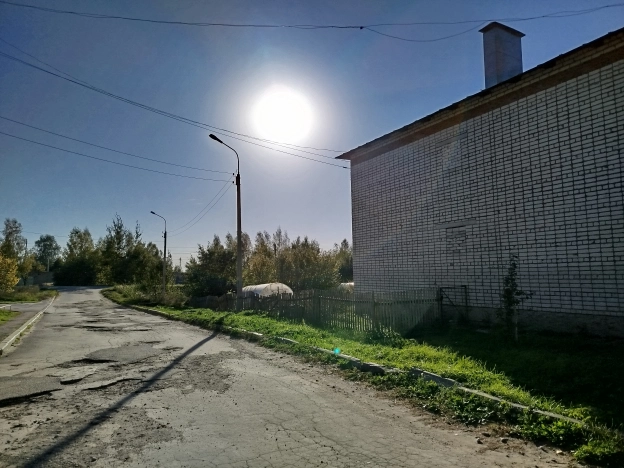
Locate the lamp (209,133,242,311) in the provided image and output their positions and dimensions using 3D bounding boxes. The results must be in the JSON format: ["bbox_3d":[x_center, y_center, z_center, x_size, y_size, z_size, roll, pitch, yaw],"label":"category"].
[{"bbox_3d":[-4.339,-0.540,21.739,1.758,8.844,0.280,2,-6,-29],"label":"lamp"}]

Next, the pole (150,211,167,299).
[{"bbox_3d":[-15.312,2.161,43.089,1.538,8.796,0.280,2,-6,-29],"label":"pole"}]

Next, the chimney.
[{"bbox_3d":[6.758,-5.947,15.175,1.558,2.240,0.661,2,-6,-29],"label":"chimney"}]

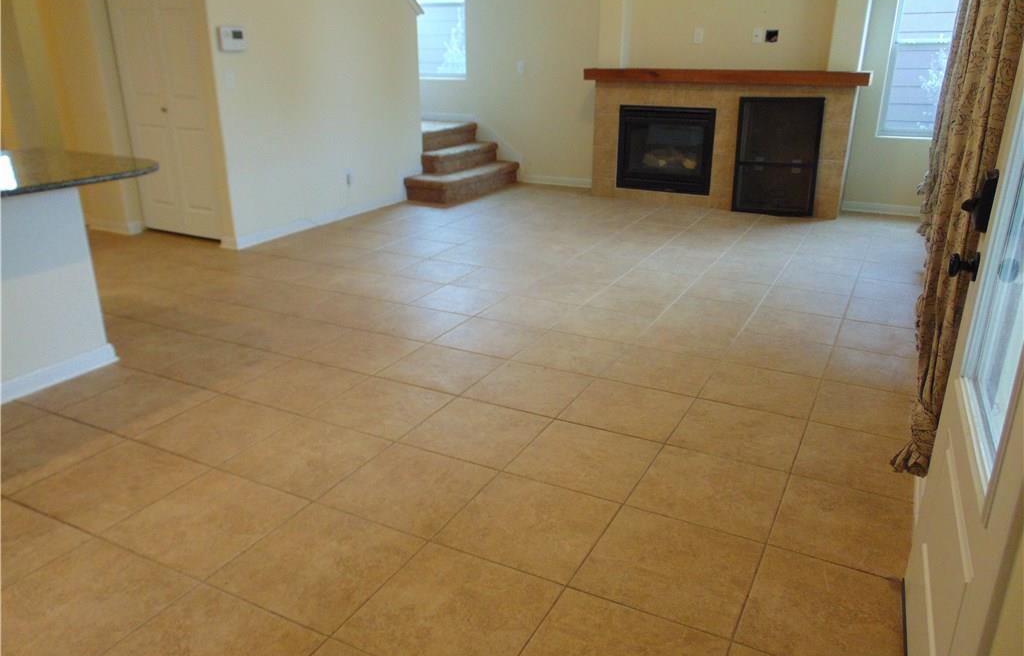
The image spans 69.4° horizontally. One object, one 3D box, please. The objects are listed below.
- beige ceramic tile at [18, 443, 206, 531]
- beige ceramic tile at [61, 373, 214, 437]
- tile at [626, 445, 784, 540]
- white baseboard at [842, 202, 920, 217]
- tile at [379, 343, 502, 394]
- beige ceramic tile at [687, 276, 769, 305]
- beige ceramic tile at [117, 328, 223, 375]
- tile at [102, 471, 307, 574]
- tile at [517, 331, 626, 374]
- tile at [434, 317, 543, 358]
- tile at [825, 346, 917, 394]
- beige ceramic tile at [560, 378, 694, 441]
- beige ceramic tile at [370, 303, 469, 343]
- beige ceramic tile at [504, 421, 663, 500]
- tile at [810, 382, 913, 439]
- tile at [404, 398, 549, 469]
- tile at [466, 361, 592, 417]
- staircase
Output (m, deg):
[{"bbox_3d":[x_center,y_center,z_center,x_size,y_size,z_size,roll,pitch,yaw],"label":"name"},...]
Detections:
[{"bbox_3d":[-1.354,0.534,2.540,0.447,0.010,0.447,10,22,26],"label":"beige ceramic tile"},{"bbox_3d":[-1.600,0.316,3.167,0.452,0.010,0.452,10,23,26],"label":"beige ceramic tile"},{"bbox_3d":[0.667,0.545,2.496,0.447,0.010,0.447,10,22,26],"label":"tile"},{"bbox_3d":[3.297,-1.049,6.569,0.663,0.078,0.016,10,23,26],"label":"white baseboard"},{"bbox_3d":[-0.321,0.192,3.467,0.447,0.010,0.447,10,22,26],"label":"tile"},{"bbox_3d":[1.323,-0.216,4.571,0.447,0.010,0.447,10,22,26],"label":"beige ceramic tile"},{"bbox_3d":[-1.731,0.115,3.687,0.447,0.010,0.447,10,22,26],"label":"beige ceramic tile"},{"bbox_3d":[-0.969,0.612,2.358,0.454,0.010,0.454,10,23,26],"label":"tile"},{"bbox_3d":[0.292,0.121,3.670,0.454,0.010,0.454,10,23,26],"label":"tile"},{"bbox_3d":[-0.112,0.047,3.871,0.454,0.010,0.454,10,23,26],"label":"tile"},{"bbox_3d":[1.693,0.197,3.469,0.393,0.010,0.452,10,23,26],"label":"tile"},{"bbox_3d":[0.472,0.328,3.019,0.440,0.012,0.440,10,23,26],"label":"beige ceramic tile"},{"bbox_3d":[-0.500,-0.023,3.974,0.440,0.012,0.440,10,23,26],"label":"beige ceramic tile"},{"bbox_3d":[0.267,0.477,2.712,0.454,0.010,0.454,10,23,26],"label":"beige ceramic tile"},{"bbox_3d":[1.479,0.337,3.090,0.393,0.010,0.452,10,23,26],"label":"tile"},{"bbox_3d":[-0.132,0.402,2.893,0.447,0.010,0.447,10,22,26],"label":"tile"},{"bbox_3d":[0.080,0.262,3.301,0.452,0.010,0.452,10,23,26],"label":"tile"},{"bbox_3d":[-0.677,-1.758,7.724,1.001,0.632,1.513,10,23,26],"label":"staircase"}]

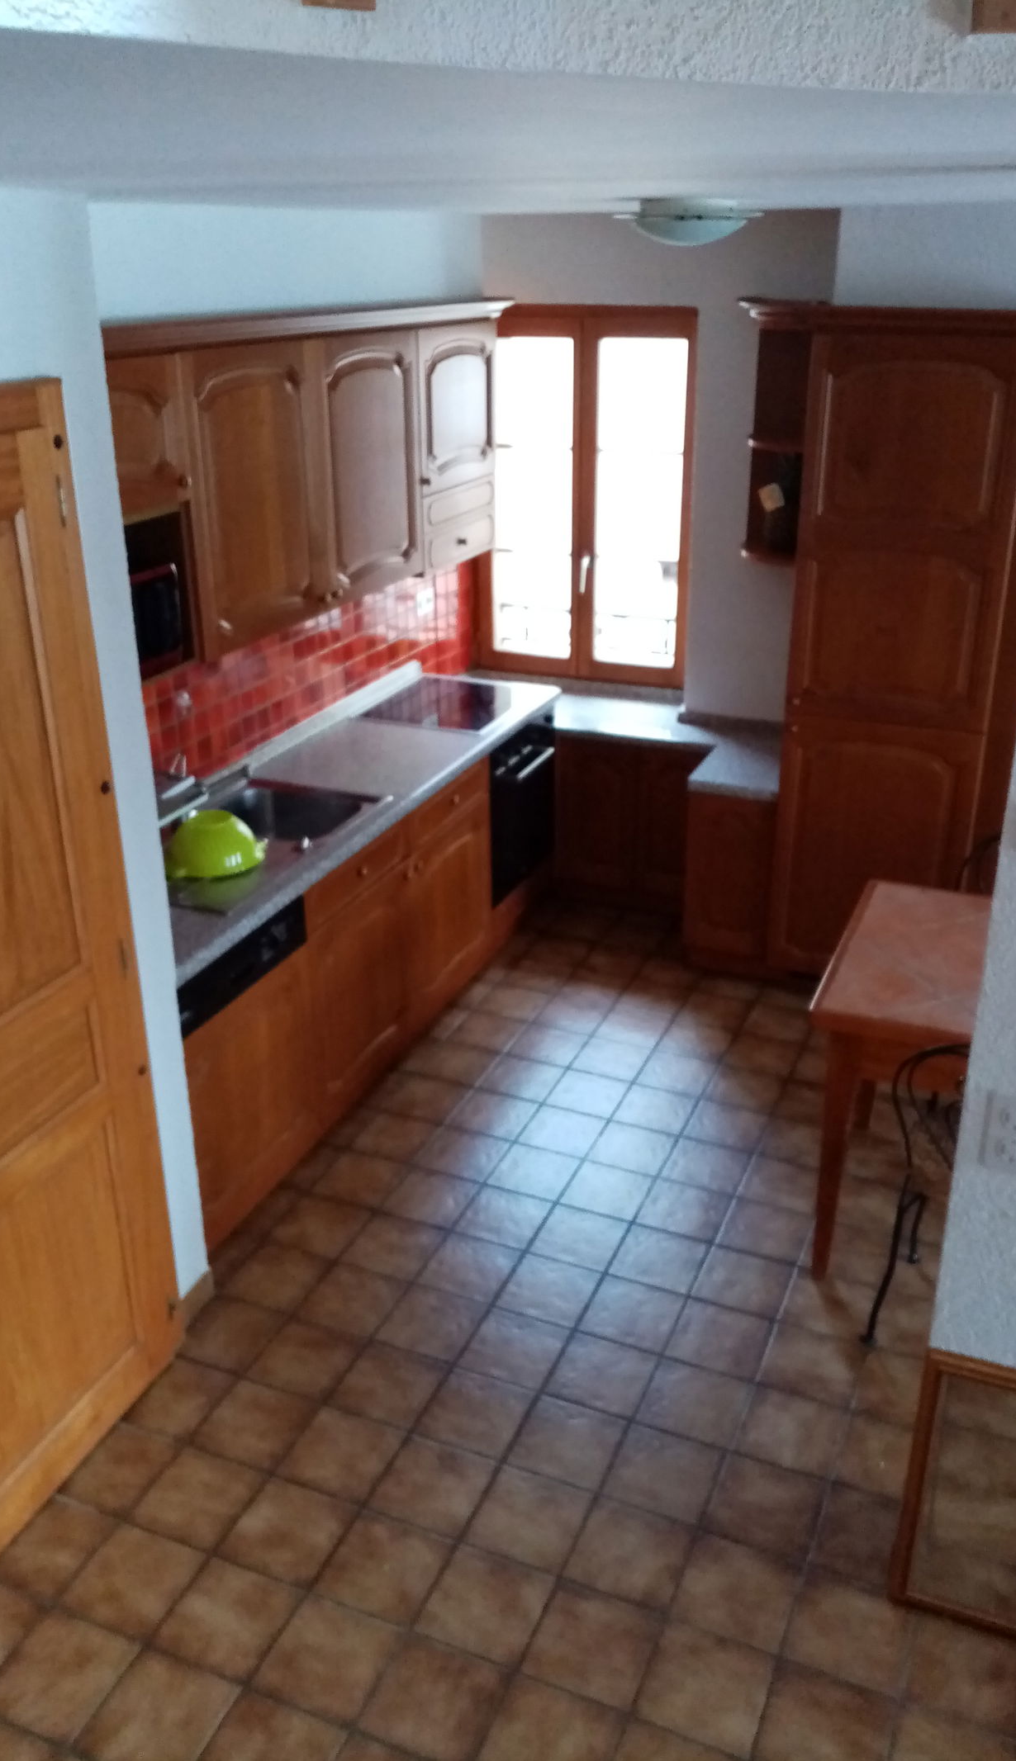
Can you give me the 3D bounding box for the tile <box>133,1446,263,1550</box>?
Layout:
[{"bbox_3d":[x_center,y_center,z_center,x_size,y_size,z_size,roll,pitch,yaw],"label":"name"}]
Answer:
[{"bbox_3d":[-0.635,1.272,2.725,0.197,0.010,0.197,9,26,22],"label":"tile"}]

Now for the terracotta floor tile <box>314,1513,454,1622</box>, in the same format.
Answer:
[{"bbox_3d":[-0.232,1.300,2.507,0.195,0.014,0.195,9,26,22],"label":"terracotta floor tile"}]

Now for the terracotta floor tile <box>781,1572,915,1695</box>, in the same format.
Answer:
[{"bbox_3d":[0.611,1.351,2.373,0.195,0.014,0.195,9,26,22],"label":"terracotta floor tile"}]

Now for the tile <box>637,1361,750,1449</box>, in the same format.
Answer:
[{"bbox_3d":[0.412,1.164,2.946,0.197,0.010,0.197,9,26,22],"label":"tile"}]

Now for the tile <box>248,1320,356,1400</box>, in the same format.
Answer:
[{"bbox_3d":[-0.455,1.091,3.031,0.196,0.010,0.196,9,26,22],"label":"tile"}]

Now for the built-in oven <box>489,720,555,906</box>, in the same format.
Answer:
[{"bbox_3d":[-0.184,-0.295,4.886,0.570,0.590,0.590,9,26,22],"label":"built-in oven"}]

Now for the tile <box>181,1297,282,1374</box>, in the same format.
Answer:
[{"bbox_3d":[-0.642,1.057,3.100,0.200,0.010,0.200,9,25,22],"label":"tile"}]

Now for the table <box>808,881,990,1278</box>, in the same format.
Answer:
[{"bbox_3d":[1.273,0.558,3.253,0.960,0.745,0.804,9,25,22],"label":"table"}]

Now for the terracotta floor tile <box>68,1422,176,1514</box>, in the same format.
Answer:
[{"bbox_3d":[-0.796,1.210,2.726,0.195,0.014,0.195,9,26,22],"label":"terracotta floor tile"}]

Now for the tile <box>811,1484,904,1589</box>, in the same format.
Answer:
[{"bbox_3d":[0.706,1.275,2.556,0.200,0.010,0.200,9,25,22],"label":"tile"}]

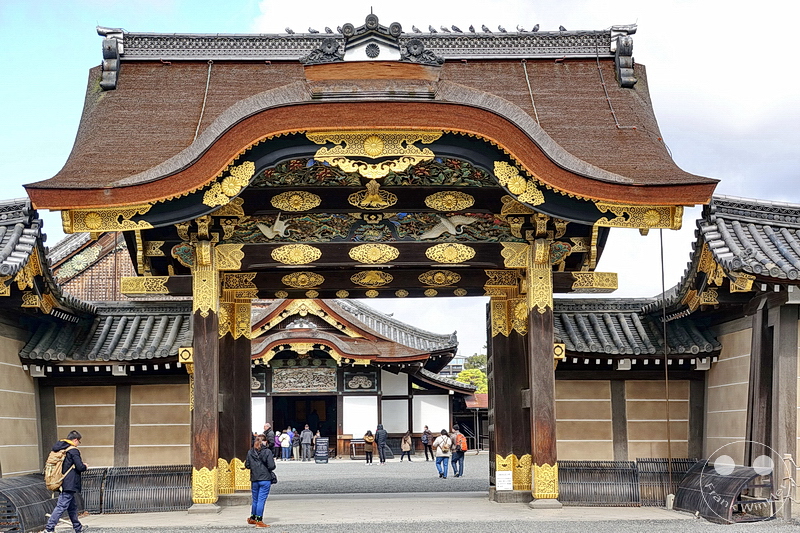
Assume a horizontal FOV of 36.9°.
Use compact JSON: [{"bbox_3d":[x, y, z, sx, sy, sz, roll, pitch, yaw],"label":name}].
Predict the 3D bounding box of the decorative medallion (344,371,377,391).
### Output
[{"bbox_3d":[-1.967,5.728,59.757,1.643,0.943,0.140,-1,-8,0],"label":"decorative medallion"}]

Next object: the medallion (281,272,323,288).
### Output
[{"bbox_3d":[-2.209,0.319,27.483,0.981,0.383,0.080,0,-8,-3],"label":"medallion"}]

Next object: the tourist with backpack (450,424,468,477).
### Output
[{"bbox_3d":[1.959,6.084,39.669,0.550,1.750,0.520,4,-9,-30],"label":"tourist with backpack"}]

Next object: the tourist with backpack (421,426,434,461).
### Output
[{"bbox_3d":[1.352,8.543,57.913,0.520,1.700,0.400,2,-8,-20],"label":"tourist with backpack"}]

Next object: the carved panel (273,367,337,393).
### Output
[{"bbox_3d":[-4.699,5.593,59.215,3.171,1.253,0.150,0,-8,-3],"label":"carved panel"}]

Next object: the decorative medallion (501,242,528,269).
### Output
[{"bbox_3d":[2.464,-0.231,25.871,0.599,0.570,0.120,0,-8,-3],"label":"decorative medallion"}]

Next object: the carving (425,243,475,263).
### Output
[{"bbox_3d":[1.088,-0.275,25.795,1.087,0.449,0.080,0,-8,-3],"label":"carving"}]

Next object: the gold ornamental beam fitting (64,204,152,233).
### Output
[{"bbox_3d":[-5.909,-0.948,24.415,1.845,0.576,0.220,0,-8,-3],"label":"gold ornamental beam fitting"}]

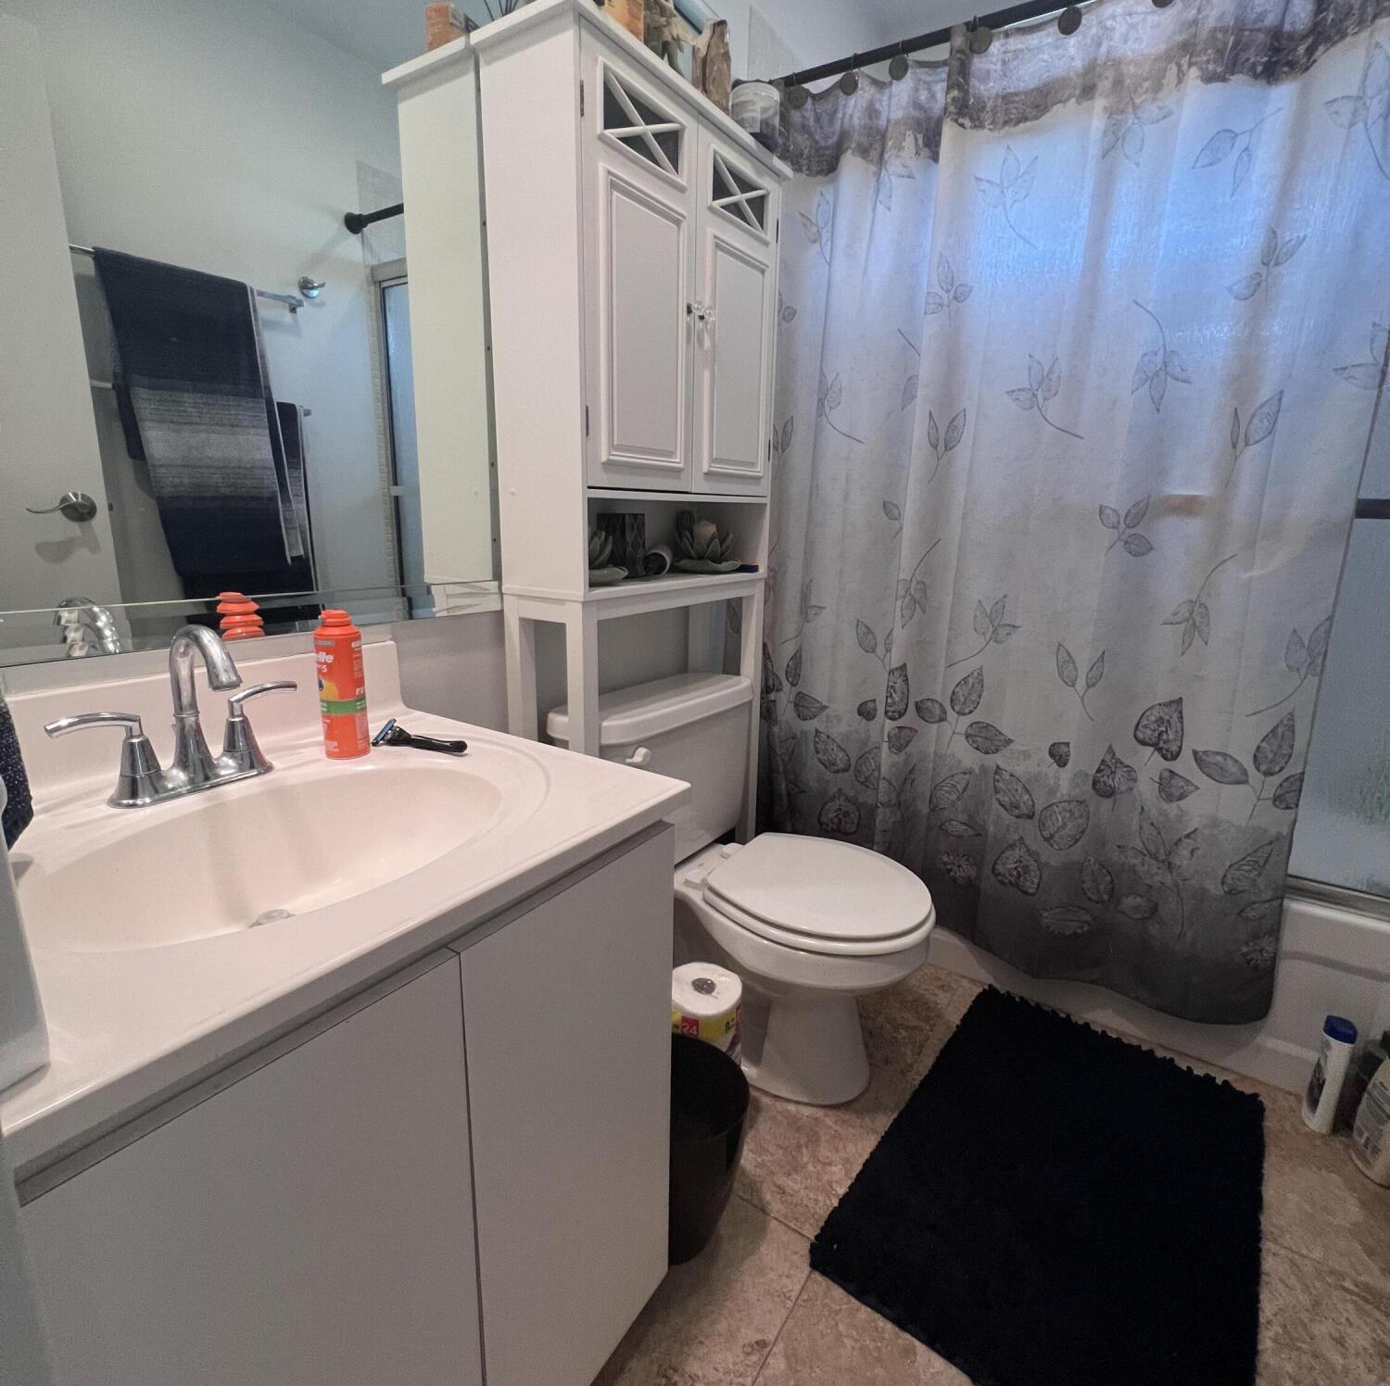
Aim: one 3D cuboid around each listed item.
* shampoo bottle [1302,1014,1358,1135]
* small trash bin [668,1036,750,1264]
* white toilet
[{"bbox_3d":[1.204,0.726,1.322,0.042,0.215,0.064,5,15,12],"label":"shampoo bottle"},{"bbox_3d":[-0.030,0.732,1.109,0.217,0.250,0.217,1,14,0],"label":"small trash bin"},{"bbox_3d":[0.122,0.401,1.424,0.680,0.742,0.475,10,17,31],"label":"white toilet"}]

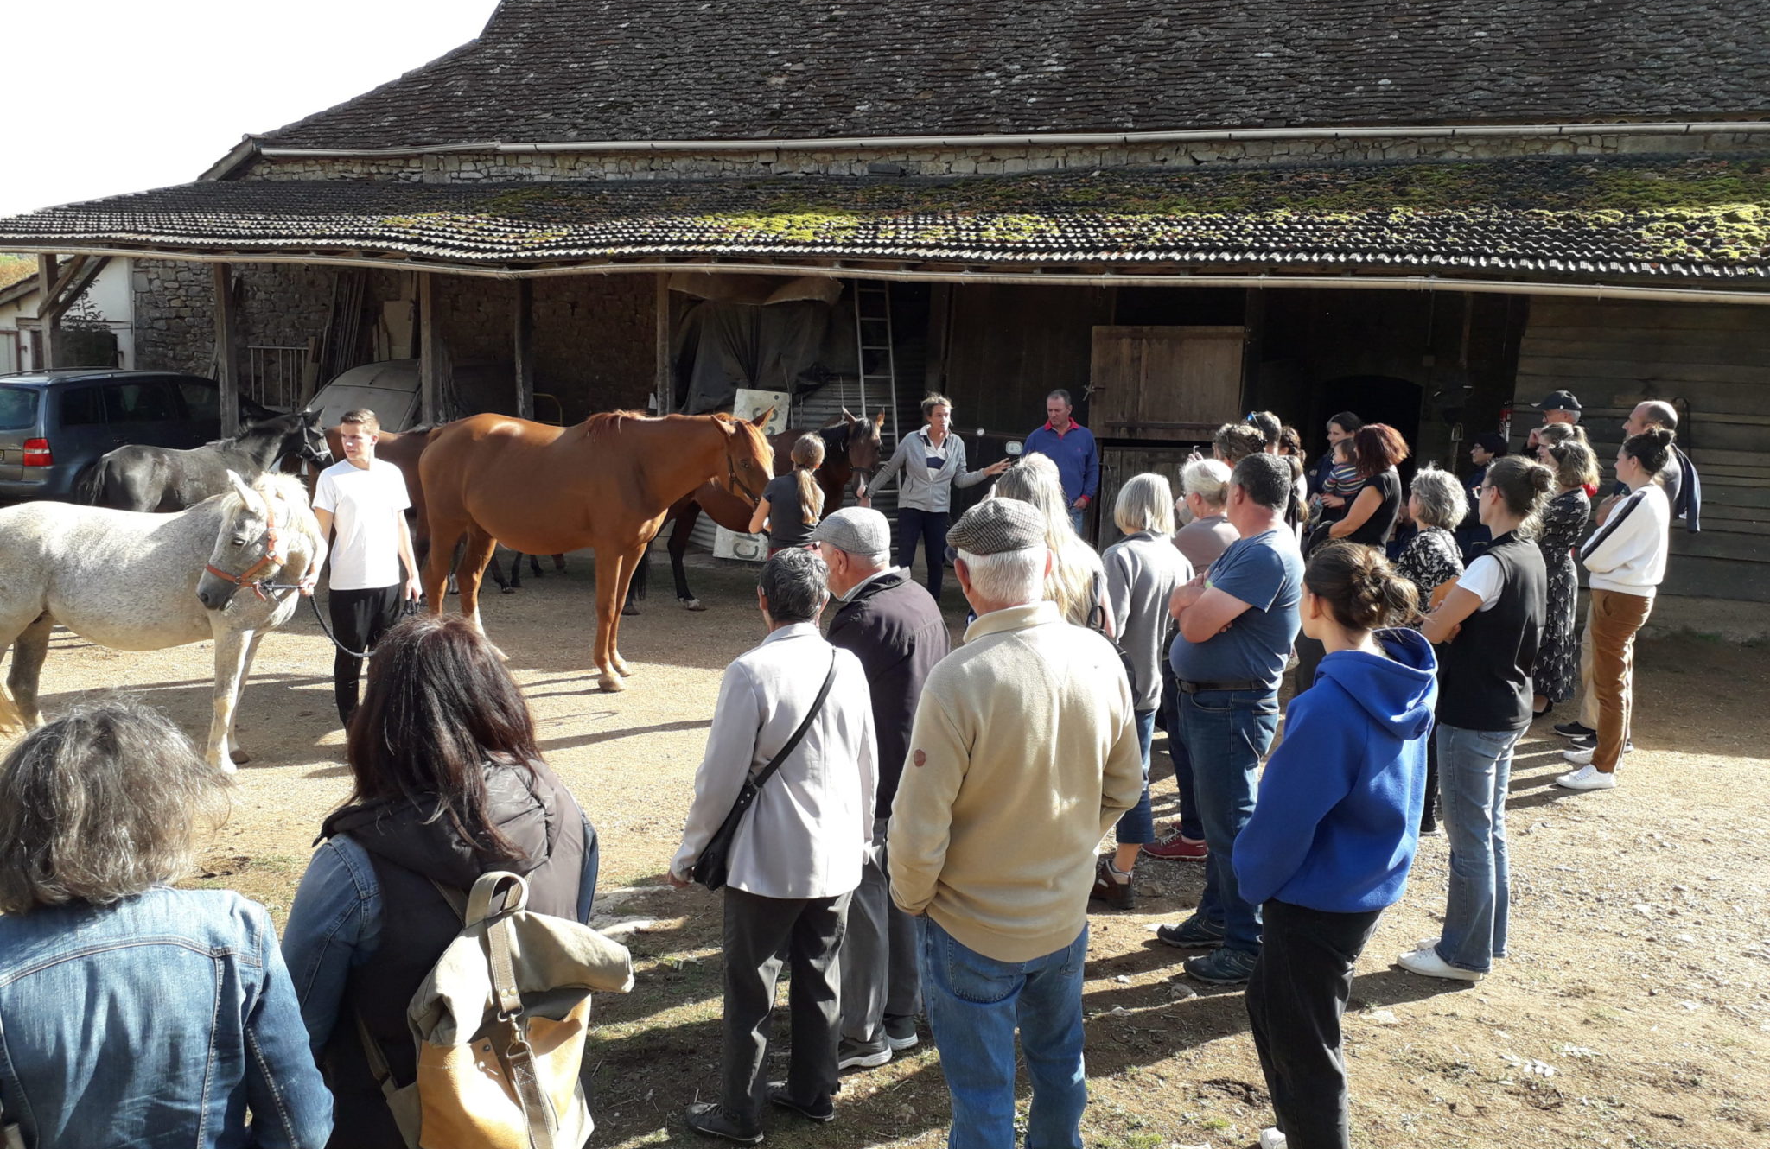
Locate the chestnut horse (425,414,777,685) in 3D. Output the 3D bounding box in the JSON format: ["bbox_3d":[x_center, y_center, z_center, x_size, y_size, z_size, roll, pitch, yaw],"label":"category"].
[{"bbox_3d":[-1.756,-0.181,8.324,2.300,1.670,0.600,4,10,14],"label":"chestnut horse"}]

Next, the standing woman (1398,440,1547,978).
[{"bbox_3d":[1.985,0.521,4.621,0.440,1.710,0.480,8,12,34],"label":"standing woman"}]

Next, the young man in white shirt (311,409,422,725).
[{"bbox_3d":[-2.595,0.032,6.900,0.530,1.720,0.320,-1,10,-10],"label":"young man in white shirt"}]

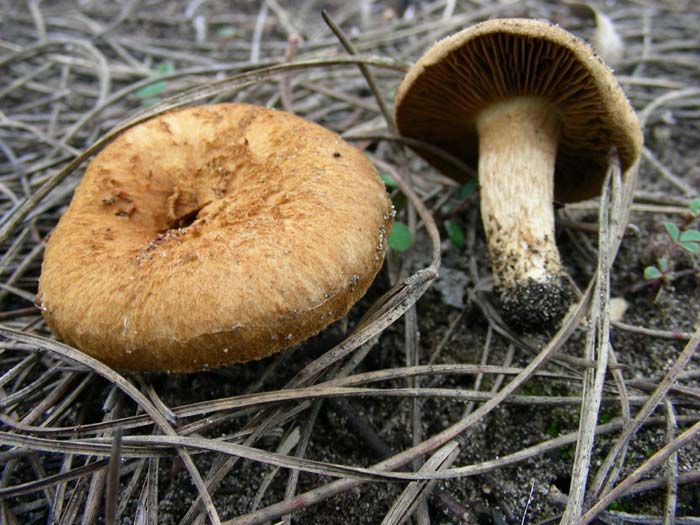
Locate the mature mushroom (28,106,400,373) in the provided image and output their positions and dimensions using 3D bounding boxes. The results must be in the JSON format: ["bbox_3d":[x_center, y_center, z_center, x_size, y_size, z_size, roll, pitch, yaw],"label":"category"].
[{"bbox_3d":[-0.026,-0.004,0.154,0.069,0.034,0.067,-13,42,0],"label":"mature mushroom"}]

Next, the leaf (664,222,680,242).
[{"bbox_3d":[0.077,-0.007,0.183,0.004,0.002,0.005,0,55,0],"label":"leaf"}]

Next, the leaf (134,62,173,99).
[{"bbox_3d":[-0.063,-0.059,0.247,0.012,0.004,0.012,0,45,0],"label":"leaf"}]

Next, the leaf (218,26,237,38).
[{"bbox_3d":[-0.044,-0.083,0.278,0.006,0.002,0.005,0,42,0],"label":"leaf"}]

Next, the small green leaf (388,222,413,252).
[{"bbox_3d":[0.012,-0.006,0.185,0.006,0.002,0.007,0,60,0],"label":"small green leaf"}]

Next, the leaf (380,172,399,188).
[{"bbox_3d":[0.010,-0.022,0.203,0.005,0.002,0.005,0,45,0],"label":"leaf"}]

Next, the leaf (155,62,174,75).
[{"bbox_3d":[-0.061,-0.064,0.254,0.006,0.002,0.005,0,45,0],"label":"leaf"}]

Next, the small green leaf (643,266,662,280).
[{"bbox_3d":[0.069,0.002,0.174,0.005,0.002,0.004,0,50,0],"label":"small green leaf"}]

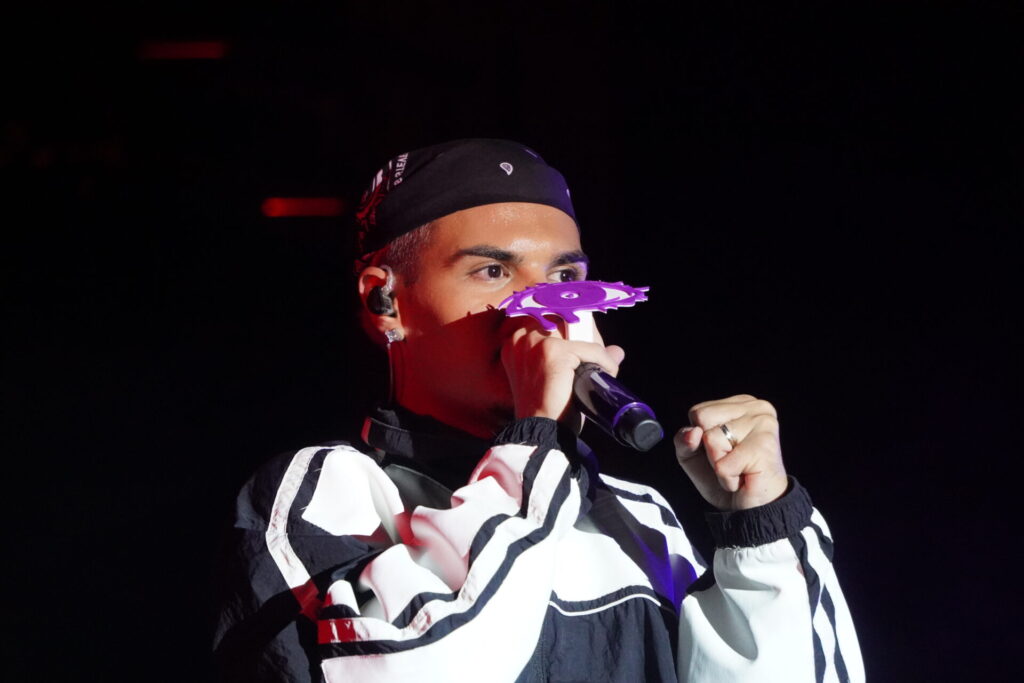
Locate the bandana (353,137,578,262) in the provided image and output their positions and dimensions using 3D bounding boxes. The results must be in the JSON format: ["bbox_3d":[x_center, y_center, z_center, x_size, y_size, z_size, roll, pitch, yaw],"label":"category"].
[{"bbox_3d":[-0.040,-0.119,5.000,0.170,0.114,0.213,4,-3,-33],"label":"bandana"}]

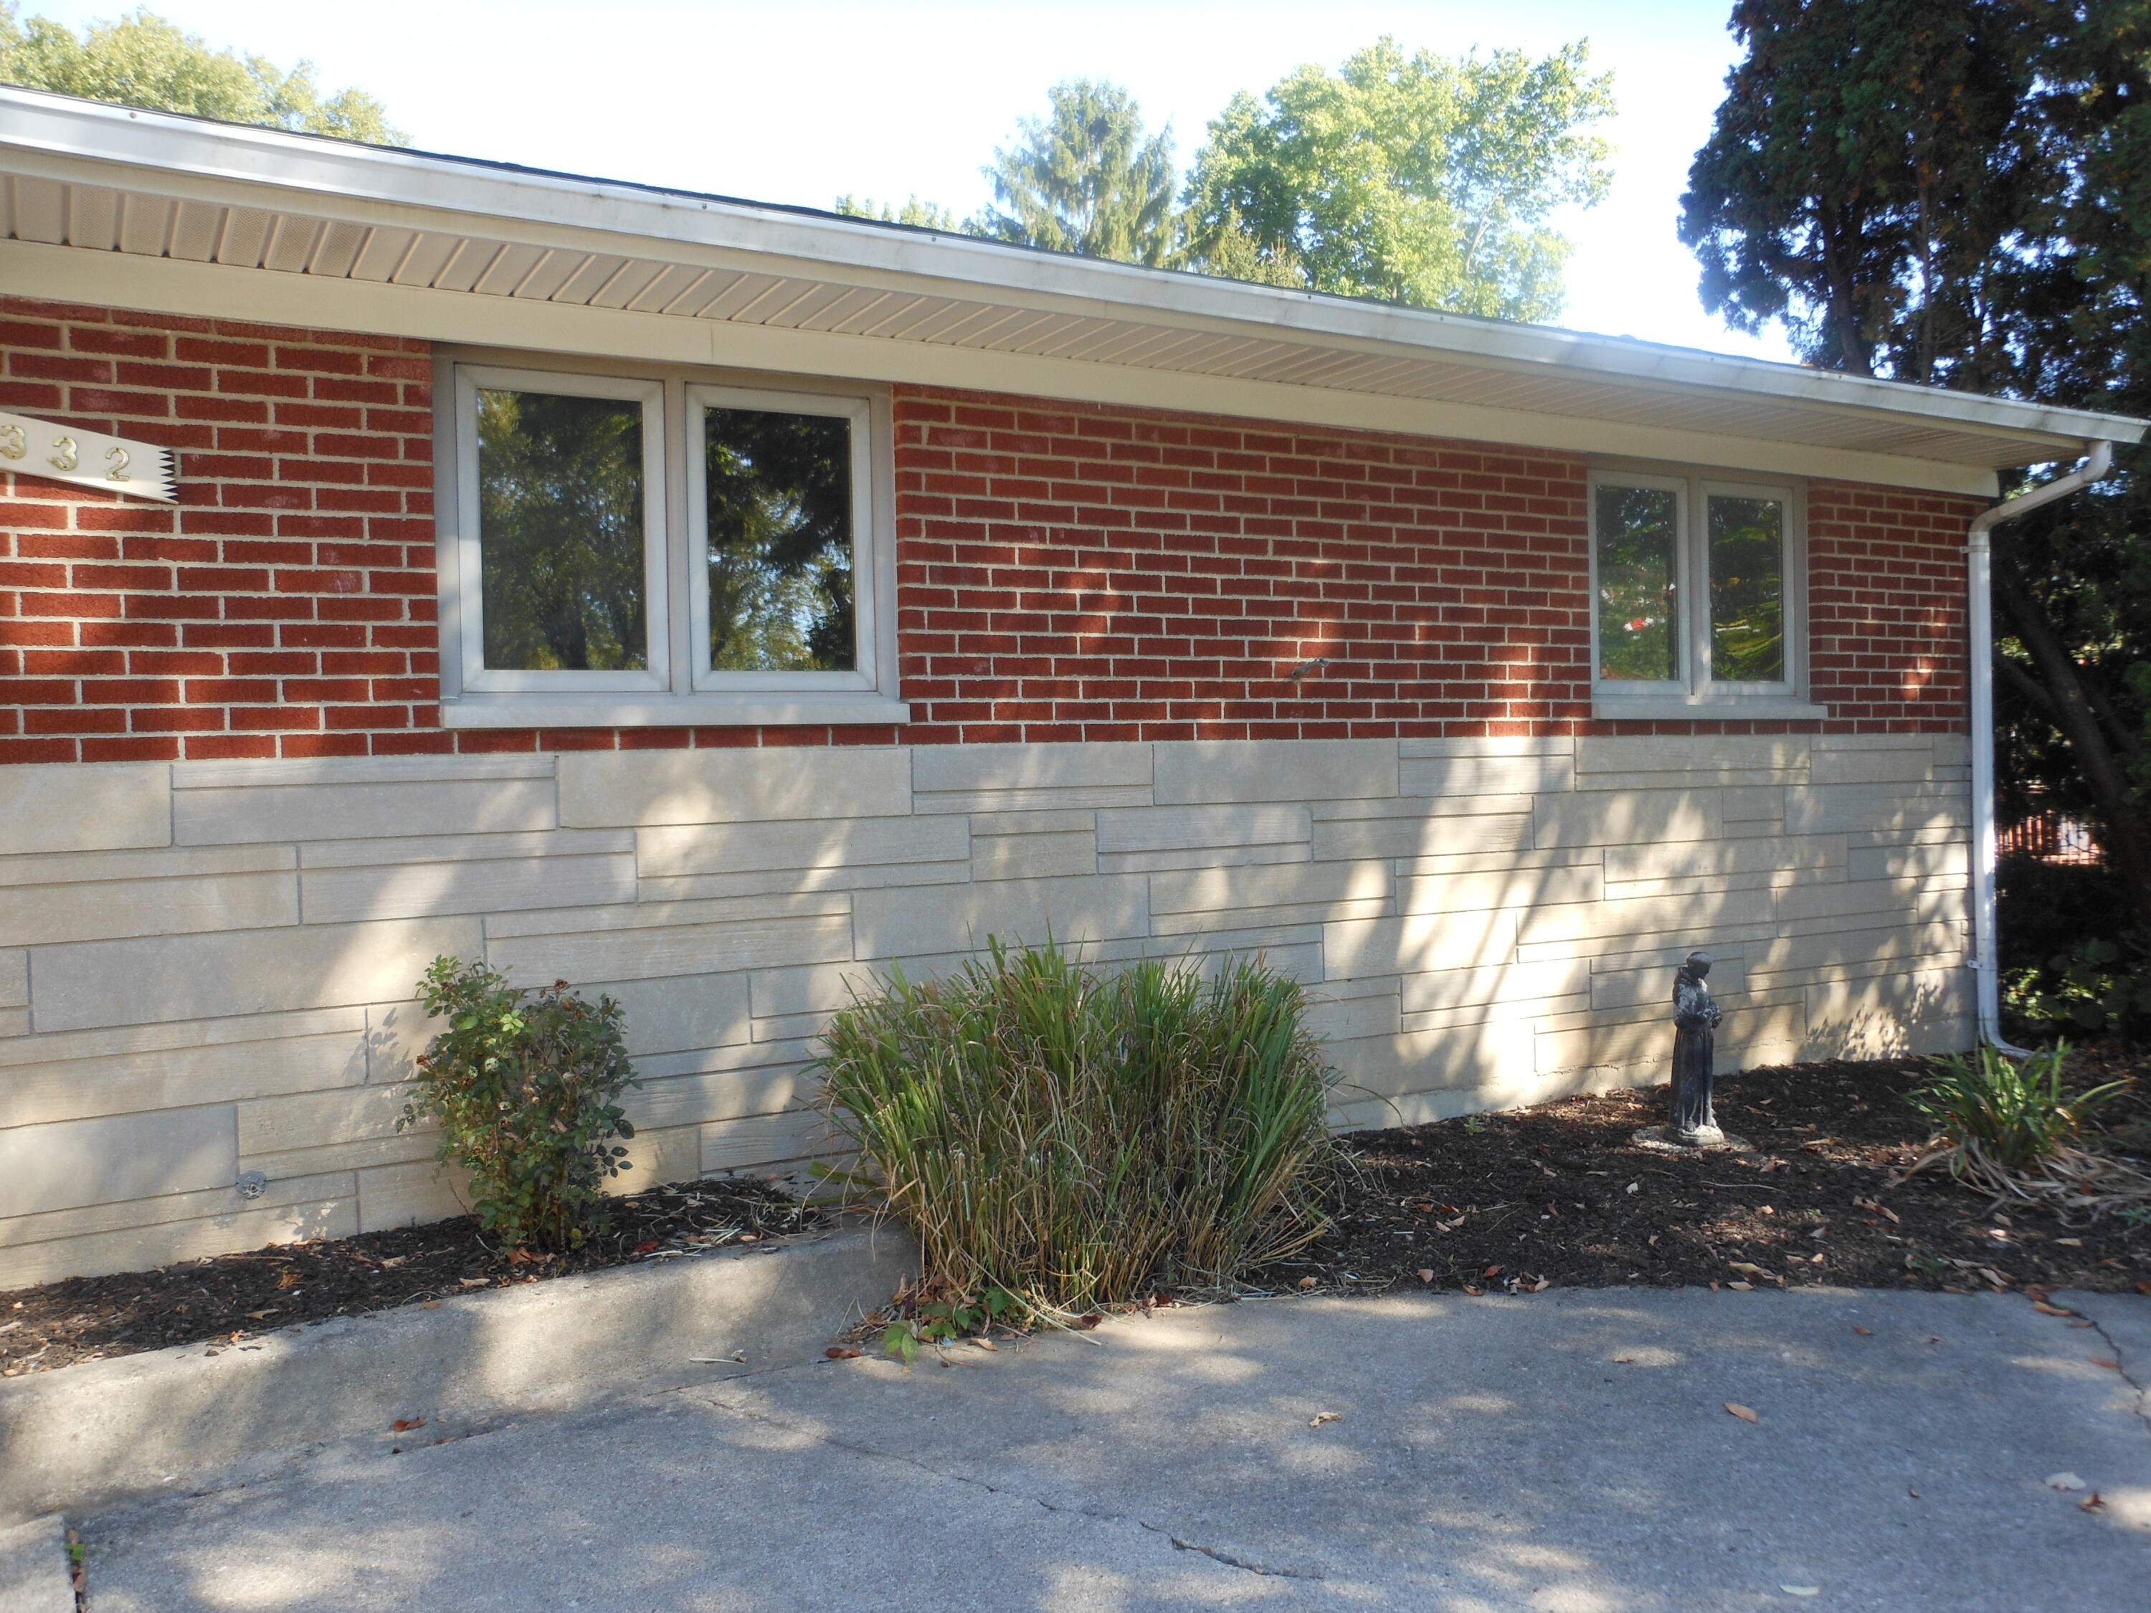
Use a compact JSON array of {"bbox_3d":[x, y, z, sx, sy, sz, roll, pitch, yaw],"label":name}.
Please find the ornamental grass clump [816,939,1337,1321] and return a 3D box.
[{"bbox_3d":[0.001,0.858,4.917,1.430,0.960,0.950,-2,2,-30],"label":"ornamental grass clump"}]

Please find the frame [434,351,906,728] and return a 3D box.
[{"bbox_3d":[-1.101,-0.729,4.904,1.336,1.003,0.110,-2,2,-30],"label":"frame"}]

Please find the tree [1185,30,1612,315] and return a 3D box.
[{"bbox_3d":[5.274,-5.939,28.113,7.600,12.922,7.400,-1,2,11],"label":"tree"}]

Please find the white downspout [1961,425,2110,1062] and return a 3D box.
[{"bbox_3d":[4.216,-0.222,7.607,0.100,2.657,0.620,-2,2,-30],"label":"white downspout"}]

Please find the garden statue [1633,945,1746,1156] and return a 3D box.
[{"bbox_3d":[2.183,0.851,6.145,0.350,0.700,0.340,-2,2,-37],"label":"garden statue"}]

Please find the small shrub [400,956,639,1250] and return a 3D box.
[{"bbox_3d":[-1.405,0.739,4.391,0.600,0.740,0.550,-2,2,-30],"label":"small shrub"}]

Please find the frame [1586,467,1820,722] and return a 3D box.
[{"bbox_3d":[2.573,-0.852,7.058,1.336,1.003,0.110,-2,2,-30],"label":"frame"}]

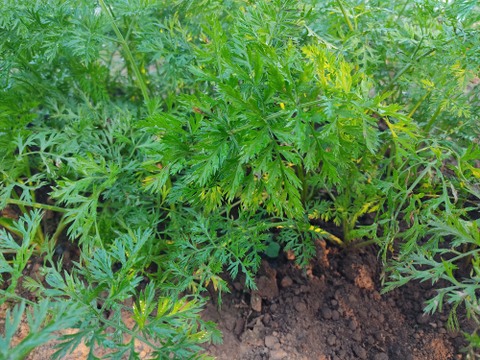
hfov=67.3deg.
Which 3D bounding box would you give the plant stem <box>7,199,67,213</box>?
[{"bbox_3d":[-0.282,0.036,0.500,0.094,0.006,0.006,7,38,9],"label":"plant stem"}]

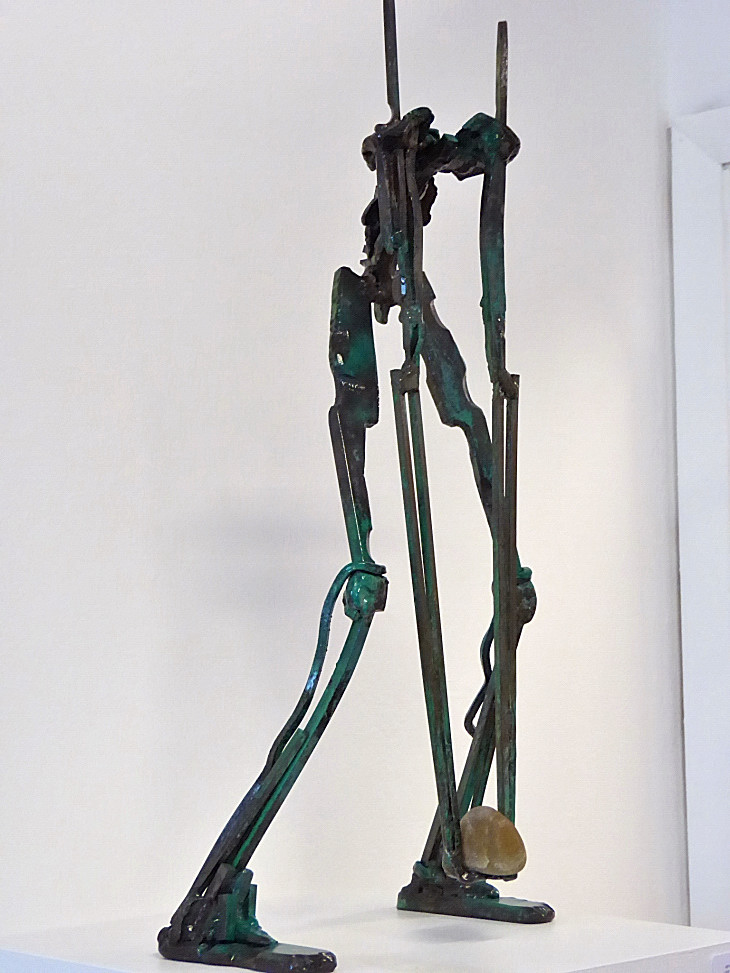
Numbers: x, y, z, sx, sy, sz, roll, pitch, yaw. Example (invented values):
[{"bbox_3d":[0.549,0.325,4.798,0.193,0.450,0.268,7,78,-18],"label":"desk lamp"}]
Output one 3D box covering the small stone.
[{"bbox_3d":[0.093,0.257,1.510,0.048,0.051,0.042,-1,-4,3],"label":"small stone"}]

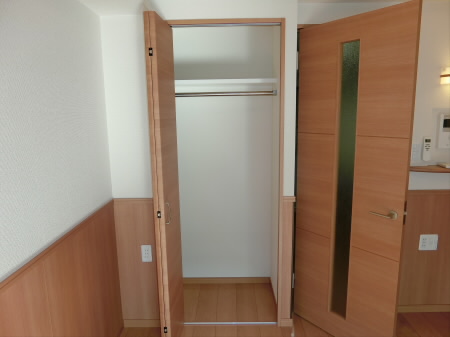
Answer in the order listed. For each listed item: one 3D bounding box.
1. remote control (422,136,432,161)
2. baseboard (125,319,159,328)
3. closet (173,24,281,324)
[{"bbox_3d":[1.318,-0.123,2.118,0.050,0.158,0.022,-1,9,0],"label":"remote control"},{"bbox_3d":[-0.544,1.051,2.191,0.276,0.060,0.014,-1,9,0],"label":"baseboard"},{"bbox_3d":[-0.003,0.071,2.312,0.725,1.940,0.580,-1,9,0],"label":"closet"}]

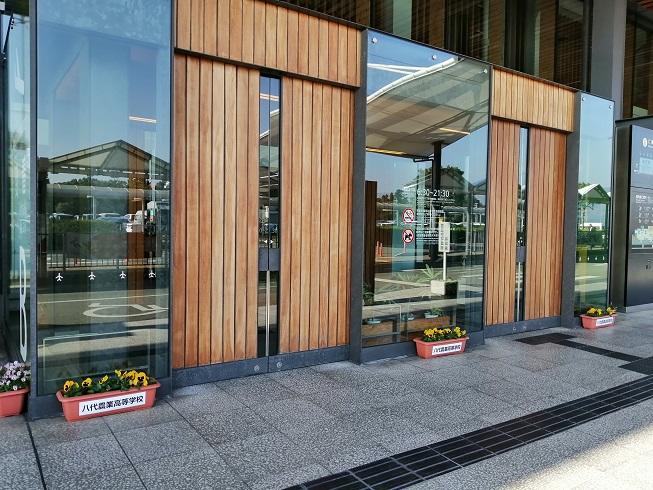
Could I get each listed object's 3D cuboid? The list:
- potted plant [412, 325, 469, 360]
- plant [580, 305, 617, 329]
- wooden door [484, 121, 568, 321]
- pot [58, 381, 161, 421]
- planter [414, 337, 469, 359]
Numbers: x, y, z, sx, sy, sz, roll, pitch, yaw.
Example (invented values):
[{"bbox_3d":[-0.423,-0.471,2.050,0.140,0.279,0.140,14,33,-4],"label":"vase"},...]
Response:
[{"bbox_3d":[1.245,1.048,5.324,0.640,0.285,0.210,0,2,-33],"label":"potted plant"},{"bbox_3d":[3.928,1.032,7.047,0.640,0.295,0.210,0,2,-33],"label":"plant"},{"bbox_3d":[2.684,-0.261,6.591,1.630,2.601,0.090,0,2,-33],"label":"wooden door"},{"bbox_3d":[-1.559,1.114,3.524,0.640,0.175,0.210,0,2,-33],"label":"pot"},{"bbox_3d":[1.244,1.103,5.325,0.640,0.175,0.210,0,2,-33],"label":"planter"}]

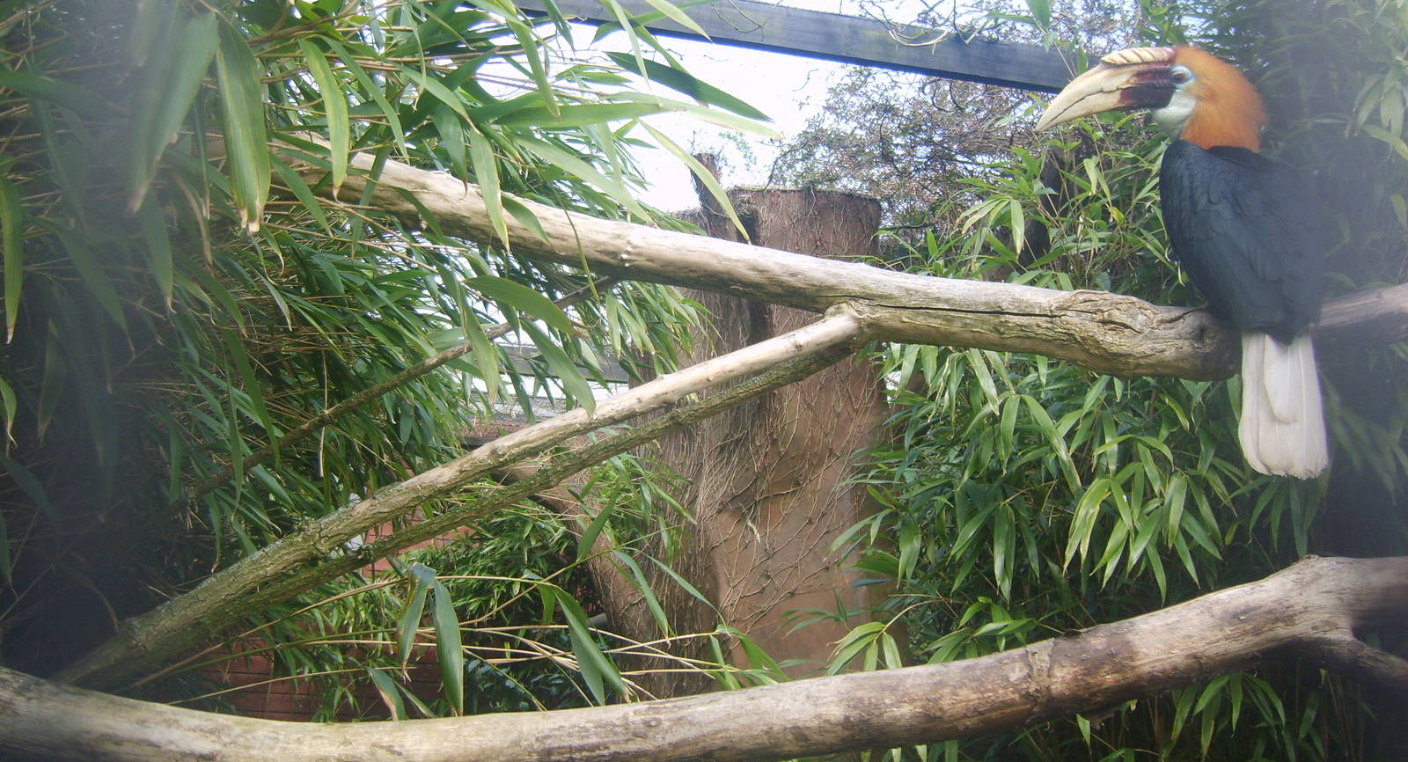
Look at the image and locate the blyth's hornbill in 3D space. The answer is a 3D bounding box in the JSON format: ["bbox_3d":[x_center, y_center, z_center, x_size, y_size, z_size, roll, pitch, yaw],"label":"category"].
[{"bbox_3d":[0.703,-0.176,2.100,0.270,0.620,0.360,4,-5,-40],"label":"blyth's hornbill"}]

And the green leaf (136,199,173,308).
[{"bbox_3d":[-0.579,-0.135,1.500,0.033,0.120,0.030,-12,-3,-11],"label":"green leaf"}]

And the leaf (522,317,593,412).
[{"bbox_3d":[-0.194,-0.021,1.900,0.037,0.155,0.030,-36,-3,-9],"label":"leaf"}]

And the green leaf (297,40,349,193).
[{"bbox_3d":[-0.428,-0.297,1.600,0.042,0.172,0.035,-11,-3,-11],"label":"green leaf"}]

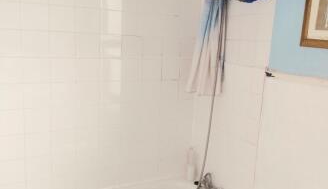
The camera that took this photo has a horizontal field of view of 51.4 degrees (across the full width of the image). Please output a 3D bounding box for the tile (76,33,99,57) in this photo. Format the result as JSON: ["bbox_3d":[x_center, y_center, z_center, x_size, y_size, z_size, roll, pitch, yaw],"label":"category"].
[{"bbox_3d":[-0.476,-0.308,2.122,0.150,0.150,0.010,-3,11,-29],"label":"tile"}]

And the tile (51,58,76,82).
[{"bbox_3d":[-0.616,-0.149,2.076,0.150,0.150,0.010,-3,12,-29],"label":"tile"}]

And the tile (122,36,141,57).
[{"bbox_3d":[-0.214,-0.319,2.269,0.150,0.150,0.010,-3,11,-29],"label":"tile"}]

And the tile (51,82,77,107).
[{"bbox_3d":[-0.620,0.001,2.099,0.150,0.150,0.010,-3,11,-29],"label":"tile"}]

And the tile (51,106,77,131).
[{"bbox_3d":[-0.630,0.150,2.131,0.150,0.150,0.010,-3,12,-29],"label":"tile"}]

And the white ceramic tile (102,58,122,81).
[{"bbox_3d":[-0.349,-0.164,2.209,0.149,0.149,0.010,-3,11,-29],"label":"white ceramic tile"}]

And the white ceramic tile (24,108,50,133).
[{"bbox_3d":[-0.762,0.158,2.057,0.150,0.150,0.010,-3,12,-29],"label":"white ceramic tile"}]

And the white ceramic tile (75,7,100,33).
[{"bbox_3d":[-0.471,-0.455,2.097,0.150,0.150,0.010,-3,11,-29],"label":"white ceramic tile"}]

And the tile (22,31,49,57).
[{"bbox_3d":[-0.738,-0.291,1.963,0.149,0.149,0.010,-3,11,-29],"label":"tile"}]

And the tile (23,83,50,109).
[{"bbox_3d":[-0.750,0.006,2.014,0.149,0.149,0.010,-3,11,-29],"label":"tile"}]

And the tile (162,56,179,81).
[{"bbox_3d":[0.046,-0.185,2.443,0.150,0.150,0.010,-3,11,-29],"label":"tile"}]

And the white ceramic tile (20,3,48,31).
[{"bbox_3d":[-0.731,-0.440,1.937,0.149,0.149,0.010,-3,11,-29],"label":"white ceramic tile"}]

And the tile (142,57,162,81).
[{"bbox_3d":[-0.083,-0.179,2.371,0.150,0.150,0.010,-3,11,-29],"label":"tile"}]

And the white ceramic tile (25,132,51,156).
[{"bbox_3d":[-0.769,0.307,2.085,0.150,0.150,0.010,-3,12,-29],"label":"white ceramic tile"}]

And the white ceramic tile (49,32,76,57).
[{"bbox_3d":[-0.606,-0.298,2.037,0.149,0.149,0.010,-3,11,-29],"label":"white ceramic tile"}]

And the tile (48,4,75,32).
[{"bbox_3d":[-0.600,-0.447,2.011,0.149,0.149,0.010,-3,11,-29],"label":"tile"}]

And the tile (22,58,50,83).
[{"bbox_3d":[-0.744,-0.142,1.989,0.149,0.149,0.010,-3,11,-29],"label":"tile"}]

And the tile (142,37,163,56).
[{"bbox_3d":[-0.080,-0.328,2.344,0.150,0.150,0.010,-3,11,-29],"label":"tile"}]

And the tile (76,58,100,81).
[{"bbox_3d":[-0.483,-0.156,2.151,0.150,0.150,0.010,-3,12,-29],"label":"tile"}]

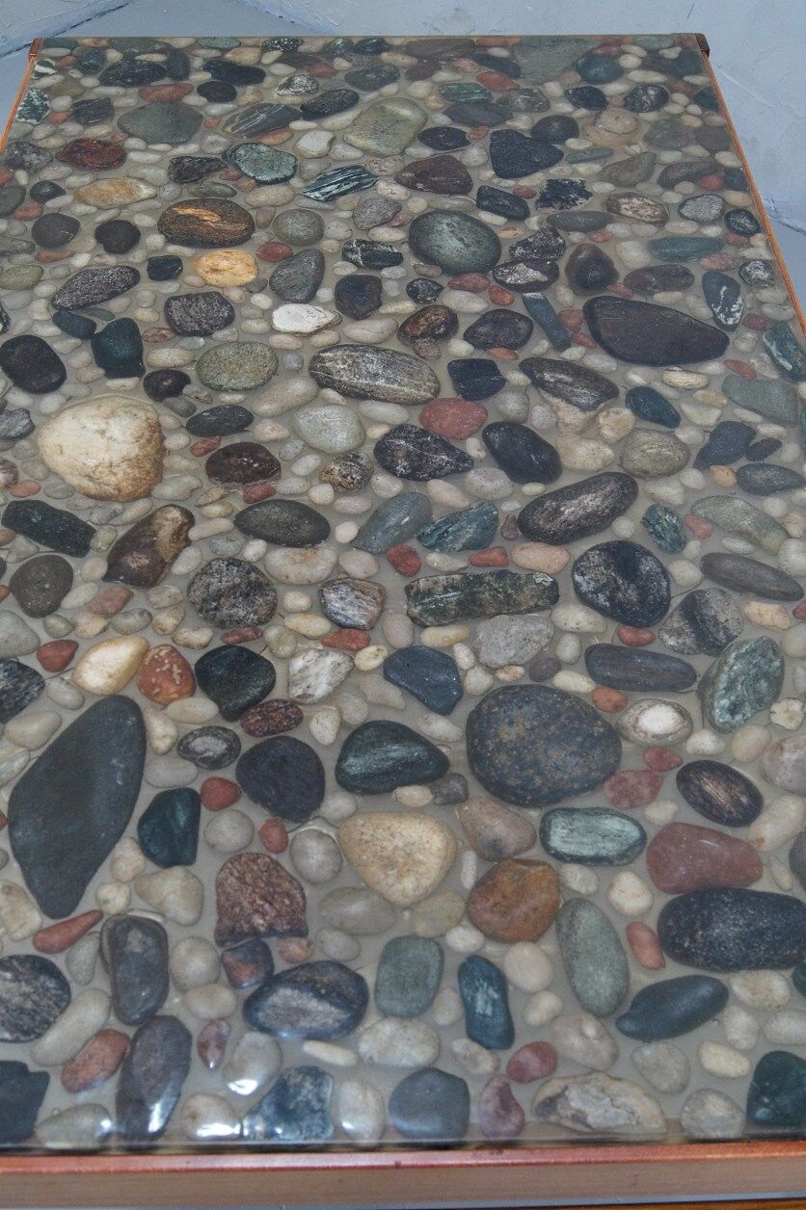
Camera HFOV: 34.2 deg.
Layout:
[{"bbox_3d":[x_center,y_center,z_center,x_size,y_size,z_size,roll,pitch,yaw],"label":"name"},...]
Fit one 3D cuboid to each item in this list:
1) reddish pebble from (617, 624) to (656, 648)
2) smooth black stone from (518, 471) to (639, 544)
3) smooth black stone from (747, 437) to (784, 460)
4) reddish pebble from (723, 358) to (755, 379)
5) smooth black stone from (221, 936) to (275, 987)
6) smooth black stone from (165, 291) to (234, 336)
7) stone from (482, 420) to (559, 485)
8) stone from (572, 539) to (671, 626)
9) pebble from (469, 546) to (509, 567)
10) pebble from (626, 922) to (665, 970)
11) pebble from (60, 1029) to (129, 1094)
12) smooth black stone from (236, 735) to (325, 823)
[{"bbox_3d":[0.161,0.021,0.905,0.027,0.011,0.018,7,50,6],"label":"reddish pebble"},{"bbox_3d":[0.147,-0.080,1.078,0.115,0.030,0.051,-22,53,-18],"label":"smooth black stone"},{"bbox_3d":[0.279,-0.120,1.014,0.036,0.010,0.016,-28,54,-23],"label":"smooth black stone"},{"bbox_3d":[0.279,-0.196,1.082,0.029,0.010,0.015,34,56,27],"label":"reddish pebble"},{"bbox_3d":[-0.088,0.204,0.747,0.029,0.017,0.030,-20,53,-17],"label":"smooth black stone"},{"bbox_3d":[-0.194,-0.278,1.250,0.067,0.032,0.062,-3,49,-3],"label":"smooth black stone"},{"bbox_3d":[0.093,-0.118,1.021,0.047,0.026,0.079,-25,53,-21],"label":"stone"},{"bbox_3d":[0.174,-0.017,1.039,0.072,0.039,0.084,-21,51,-18],"label":"stone"},{"bbox_3d":[0.061,-0.033,0.928,0.028,0.012,0.018,-7,50,-7],"label":"pebble"},{"bbox_3d":[0.150,0.211,0.811,0.016,0.011,0.034,-10,50,-9],"label":"pebble"},{"bbox_3d":[-0.166,0.247,0.709,0.022,0.013,0.043,35,58,26],"label":"pebble"},{"bbox_3d":[-0.075,0.108,0.829,0.050,0.030,0.066,-33,57,-25],"label":"smooth black stone"}]

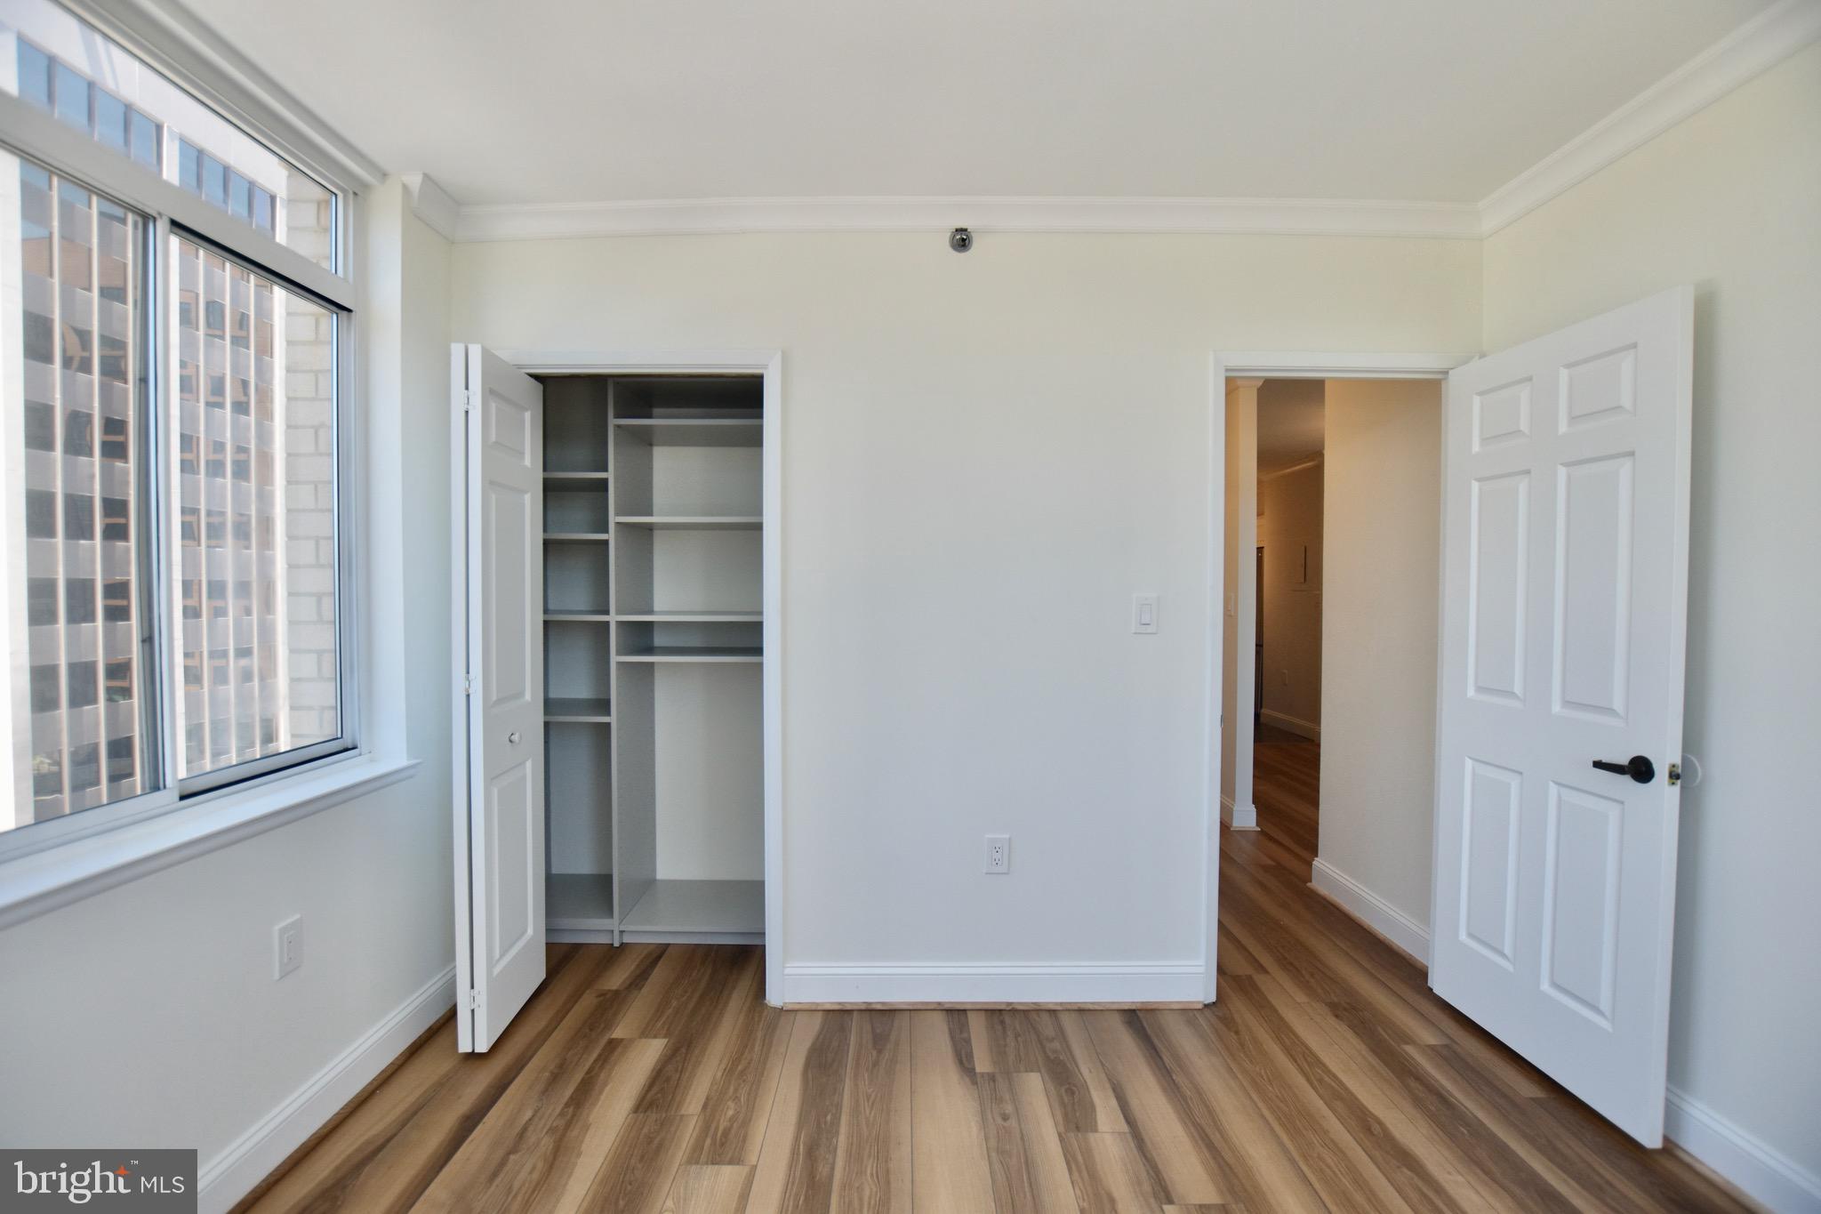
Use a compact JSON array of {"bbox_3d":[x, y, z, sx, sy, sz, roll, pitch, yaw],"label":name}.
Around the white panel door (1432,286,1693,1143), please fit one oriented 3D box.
[{"bbox_3d":[1.752,0.262,2.107,0.038,2.030,0.710,0,1,-3],"label":"white panel door"}]

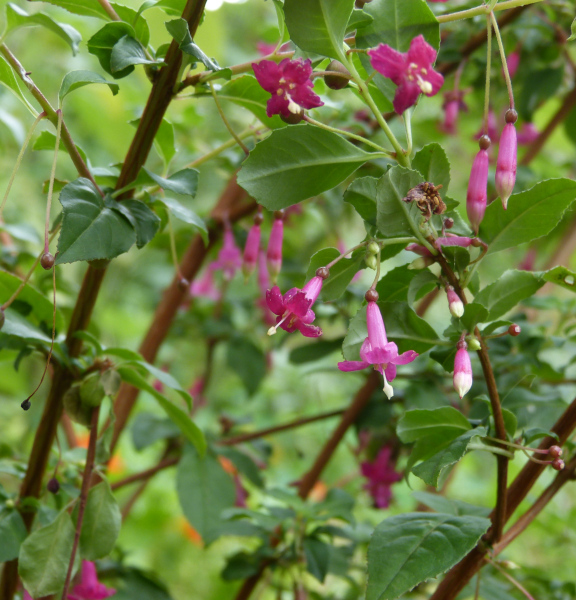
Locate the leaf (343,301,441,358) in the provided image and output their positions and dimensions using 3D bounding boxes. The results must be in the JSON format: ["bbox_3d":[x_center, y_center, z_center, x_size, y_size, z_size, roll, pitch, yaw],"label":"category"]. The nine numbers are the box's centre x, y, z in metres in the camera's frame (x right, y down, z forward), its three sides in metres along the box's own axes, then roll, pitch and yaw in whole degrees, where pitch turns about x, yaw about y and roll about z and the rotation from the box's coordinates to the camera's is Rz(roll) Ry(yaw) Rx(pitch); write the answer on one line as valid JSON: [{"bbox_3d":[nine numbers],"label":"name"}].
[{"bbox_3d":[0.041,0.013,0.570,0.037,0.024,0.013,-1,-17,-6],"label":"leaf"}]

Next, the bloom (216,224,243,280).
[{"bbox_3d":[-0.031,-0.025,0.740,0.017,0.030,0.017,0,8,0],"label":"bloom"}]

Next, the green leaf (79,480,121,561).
[{"bbox_3d":[-0.096,0.110,0.720,0.023,0.042,0.010,7,17,-8],"label":"green leaf"}]

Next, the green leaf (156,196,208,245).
[{"bbox_3d":[-0.056,-0.042,0.760,0.037,0.010,0.021,40,30,7],"label":"green leaf"}]

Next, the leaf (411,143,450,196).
[{"bbox_3d":[0.066,-0.058,0.670,0.020,0.034,0.009,6,17,-2],"label":"leaf"}]

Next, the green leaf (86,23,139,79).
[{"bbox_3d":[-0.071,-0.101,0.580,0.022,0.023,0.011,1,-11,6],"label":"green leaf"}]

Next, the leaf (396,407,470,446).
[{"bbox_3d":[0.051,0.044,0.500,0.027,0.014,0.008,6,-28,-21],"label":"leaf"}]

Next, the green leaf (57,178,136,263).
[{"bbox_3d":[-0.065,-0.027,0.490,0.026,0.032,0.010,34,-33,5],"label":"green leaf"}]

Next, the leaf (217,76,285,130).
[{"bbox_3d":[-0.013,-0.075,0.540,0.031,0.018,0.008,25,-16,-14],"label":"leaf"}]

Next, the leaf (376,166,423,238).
[{"bbox_3d":[0.051,-0.043,0.650,0.024,0.038,0.010,-20,10,23],"label":"leaf"}]

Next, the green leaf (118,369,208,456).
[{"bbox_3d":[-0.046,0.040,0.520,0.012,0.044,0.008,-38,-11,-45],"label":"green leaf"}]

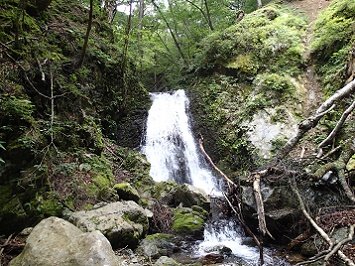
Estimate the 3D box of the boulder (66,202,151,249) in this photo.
[{"bbox_3d":[-1.174,1.535,4.300,1.350,0.720,0.950,1,-4,-12],"label":"boulder"}]

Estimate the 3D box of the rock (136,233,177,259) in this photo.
[{"bbox_3d":[-0.293,1.646,3.750,0.600,0.360,0.500,0,-3,0],"label":"rock"}]

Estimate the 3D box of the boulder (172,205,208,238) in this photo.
[{"bbox_3d":[0.233,1.588,4.600,0.650,0.520,0.600,0,-3,0],"label":"boulder"}]

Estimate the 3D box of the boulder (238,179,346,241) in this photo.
[{"bbox_3d":[2.154,1.433,4.800,1.900,1.150,1.250,0,-3,0],"label":"boulder"}]

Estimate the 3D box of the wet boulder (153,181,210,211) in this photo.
[{"bbox_3d":[0.109,1.366,5.600,1.200,0.650,0.850,0,-3,0],"label":"wet boulder"}]

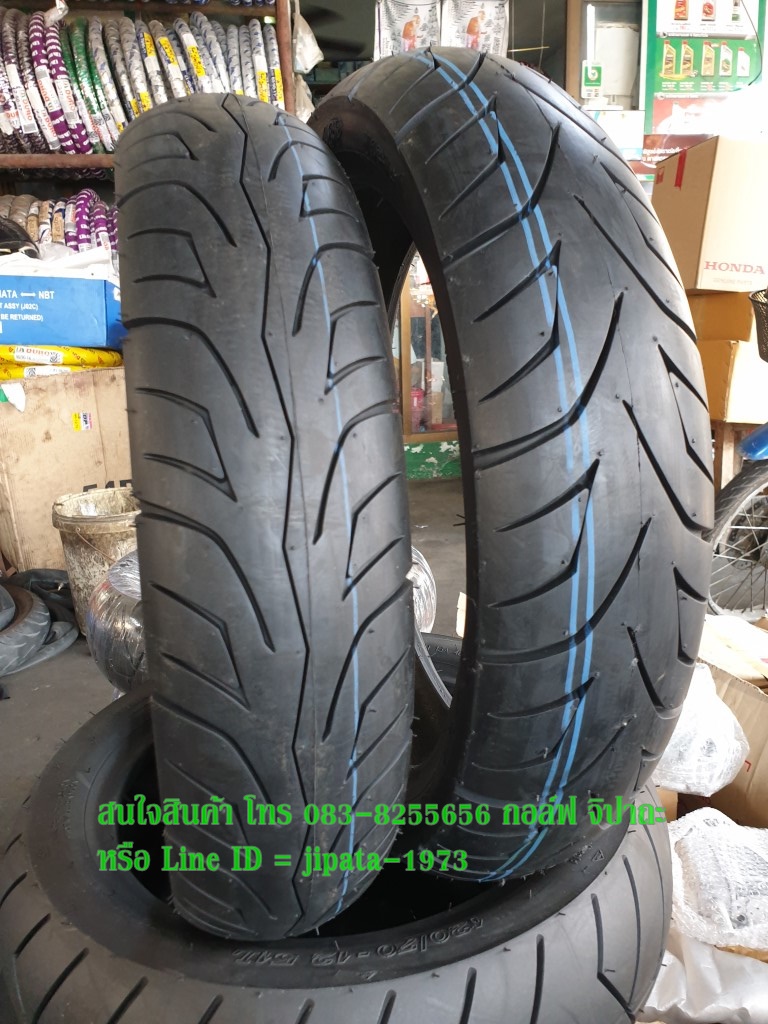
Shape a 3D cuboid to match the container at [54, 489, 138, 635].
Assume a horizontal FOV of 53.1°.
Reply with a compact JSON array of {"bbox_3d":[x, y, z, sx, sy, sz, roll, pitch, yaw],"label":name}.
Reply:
[{"bbox_3d":[-0.787,0.152,2.260,0.302,0.376,0.302,-8,17,-19],"label":"container"}]

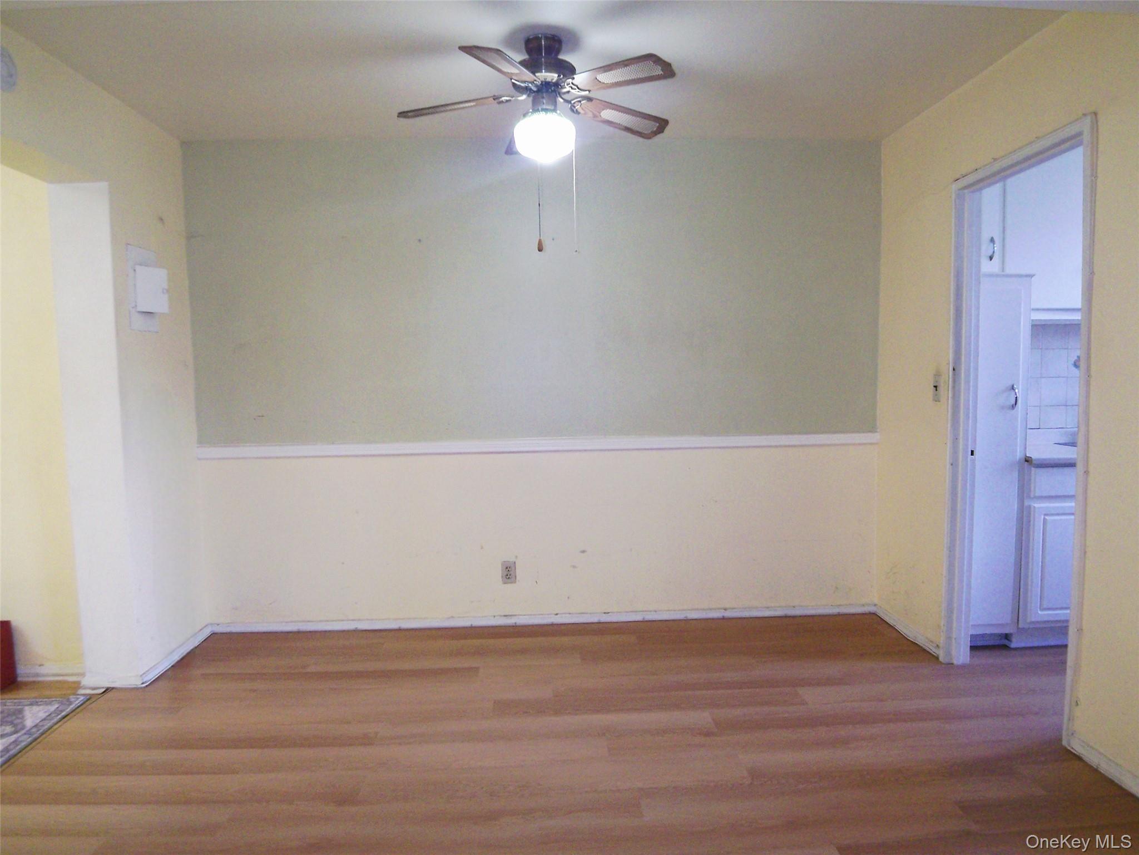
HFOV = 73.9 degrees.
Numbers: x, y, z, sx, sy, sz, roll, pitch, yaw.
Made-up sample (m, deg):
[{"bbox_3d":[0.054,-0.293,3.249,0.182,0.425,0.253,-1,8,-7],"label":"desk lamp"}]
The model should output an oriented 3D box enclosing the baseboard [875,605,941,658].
[{"bbox_3d":[1.623,0.977,3.673,0.018,0.054,0.630,-1,4,-3],"label":"baseboard"}]

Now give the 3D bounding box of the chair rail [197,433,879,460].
[{"bbox_3d":[-0.122,0.091,3.834,3.447,0.060,0.025,-1,4,-3],"label":"chair rail"}]

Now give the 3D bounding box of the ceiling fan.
[{"bbox_3d":[-0.104,-1.136,2.660,1.040,0.406,1.040,-1,4,-3],"label":"ceiling fan"}]

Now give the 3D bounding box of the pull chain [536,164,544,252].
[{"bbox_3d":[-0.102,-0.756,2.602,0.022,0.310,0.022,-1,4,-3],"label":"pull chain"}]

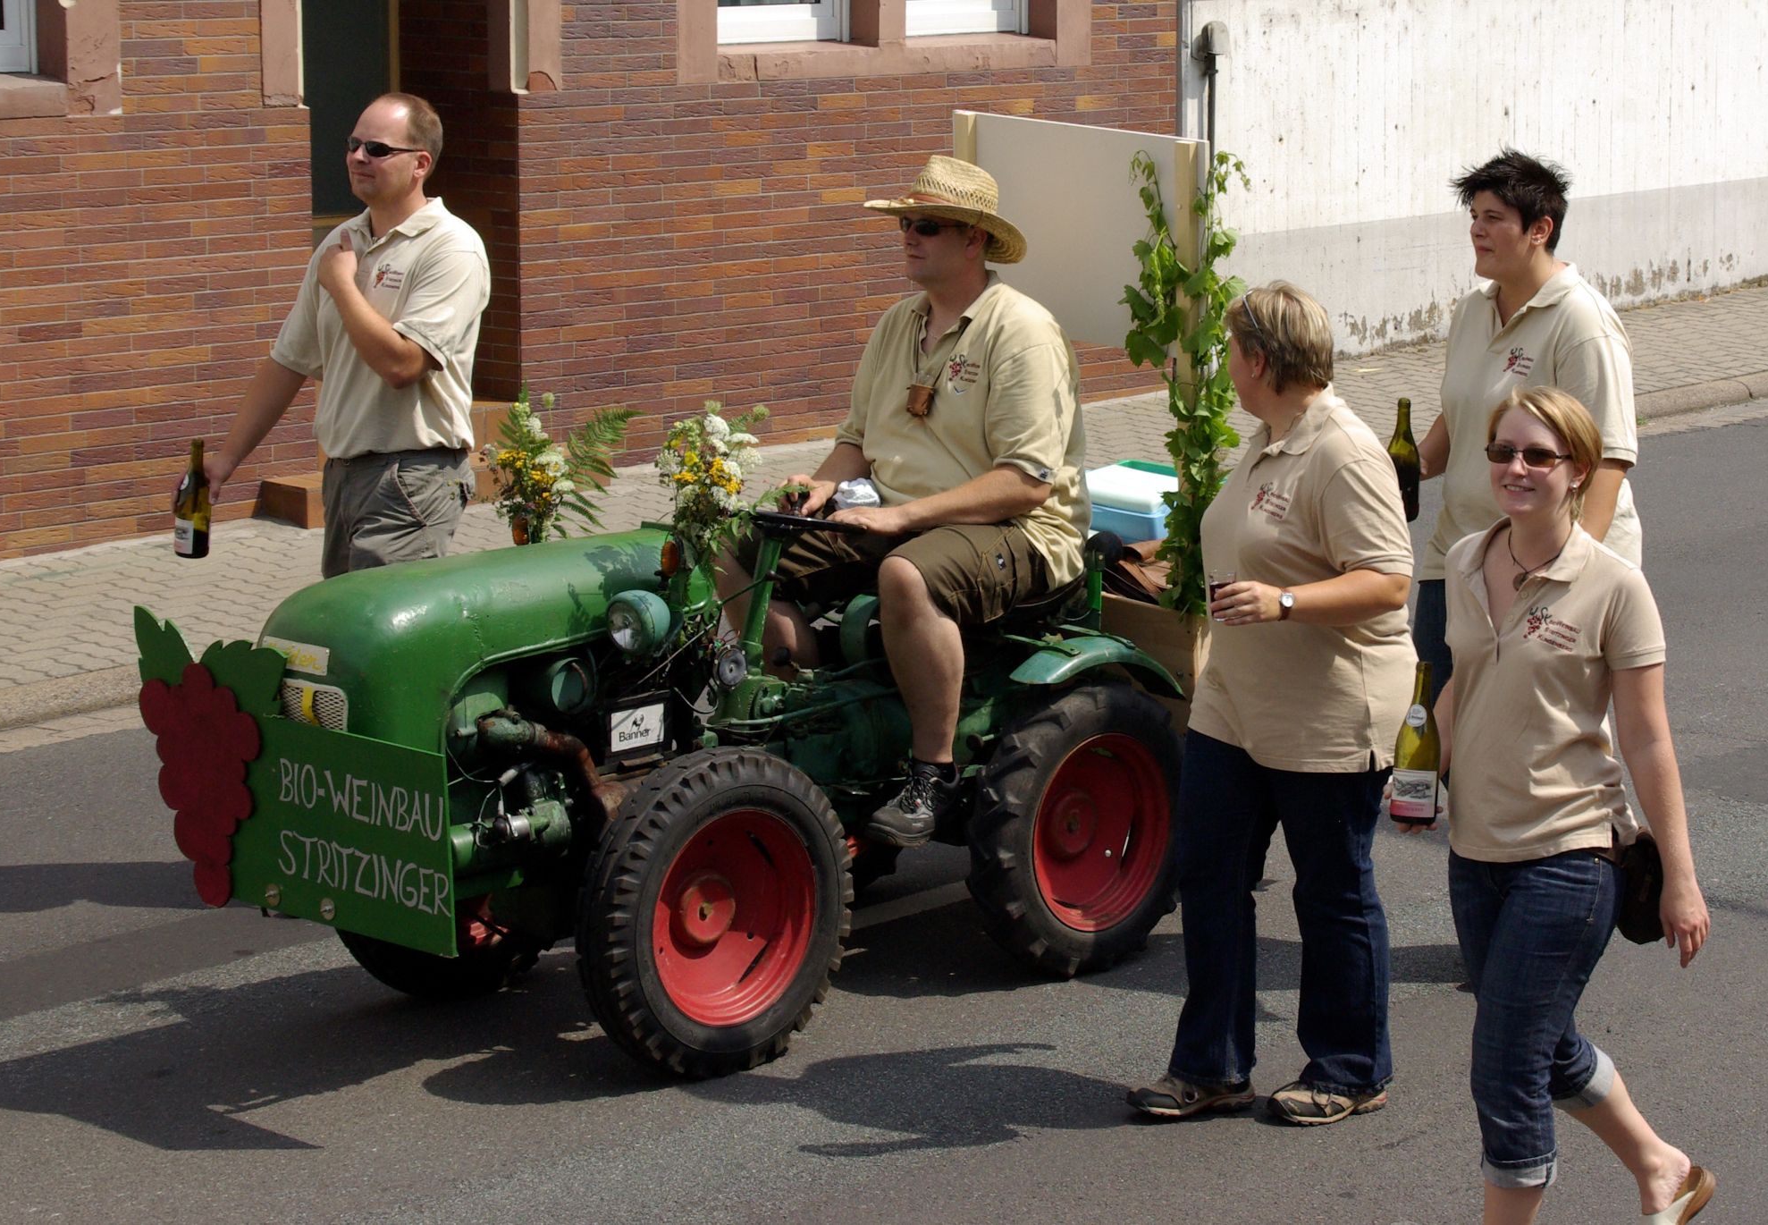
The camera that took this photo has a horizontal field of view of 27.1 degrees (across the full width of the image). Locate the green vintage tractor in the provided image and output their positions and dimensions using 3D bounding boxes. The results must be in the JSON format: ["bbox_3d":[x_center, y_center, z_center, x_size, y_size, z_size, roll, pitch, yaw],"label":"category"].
[{"bbox_3d":[-0.396,0.315,7.880,2.270,1.080,1.070,-10,15,-42],"label":"green vintage tractor"}]

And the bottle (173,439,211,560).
[{"bbox_3d":[-1.563,-0.256,8.300,0.080,0.290,0.080,3,11,-1],"label":"bottle"}]

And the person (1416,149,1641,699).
[{"bbox_3d":[1.400,-0.119,8.196,0.460,1.810,0.530,-11,15,-43],"label":"person"}]

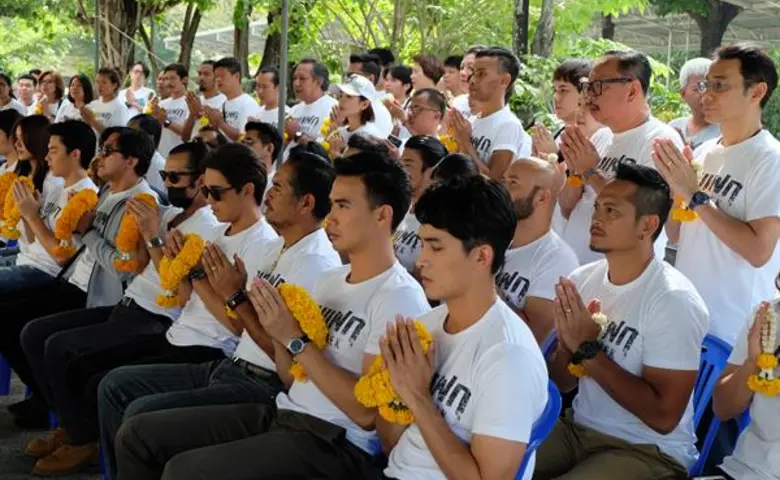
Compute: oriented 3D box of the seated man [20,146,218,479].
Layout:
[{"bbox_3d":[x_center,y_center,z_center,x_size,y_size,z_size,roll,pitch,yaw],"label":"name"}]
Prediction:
[{"bbox_3d":[-0.967,0.231,4.157,0.850,1.240,0.520,-1,8,-30],"label":"seated man"}]

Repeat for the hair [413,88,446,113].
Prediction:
[{"bbox_3d":[0.216,-0.758,6.050,0.180,0.150,0.170,-5,11,-37],"label":"hair"}]

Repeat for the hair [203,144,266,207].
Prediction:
[{"bbox_3d":[-0.482,-0.208,3.450,0.210,0.205,0.180,-6,11,-39],"label":"hair"}]

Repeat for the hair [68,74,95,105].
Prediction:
[{"bbox_3d":[-2.792,-1.362,10.000,0.210,0.280,0.210,6,9,32],"label":"hair"}]

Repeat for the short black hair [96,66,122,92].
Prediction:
[{"bbox_3d":[-2.082,-1.191,8.200,0.170,0.195,0.195,8,11,38],"label":"short black hair"}]

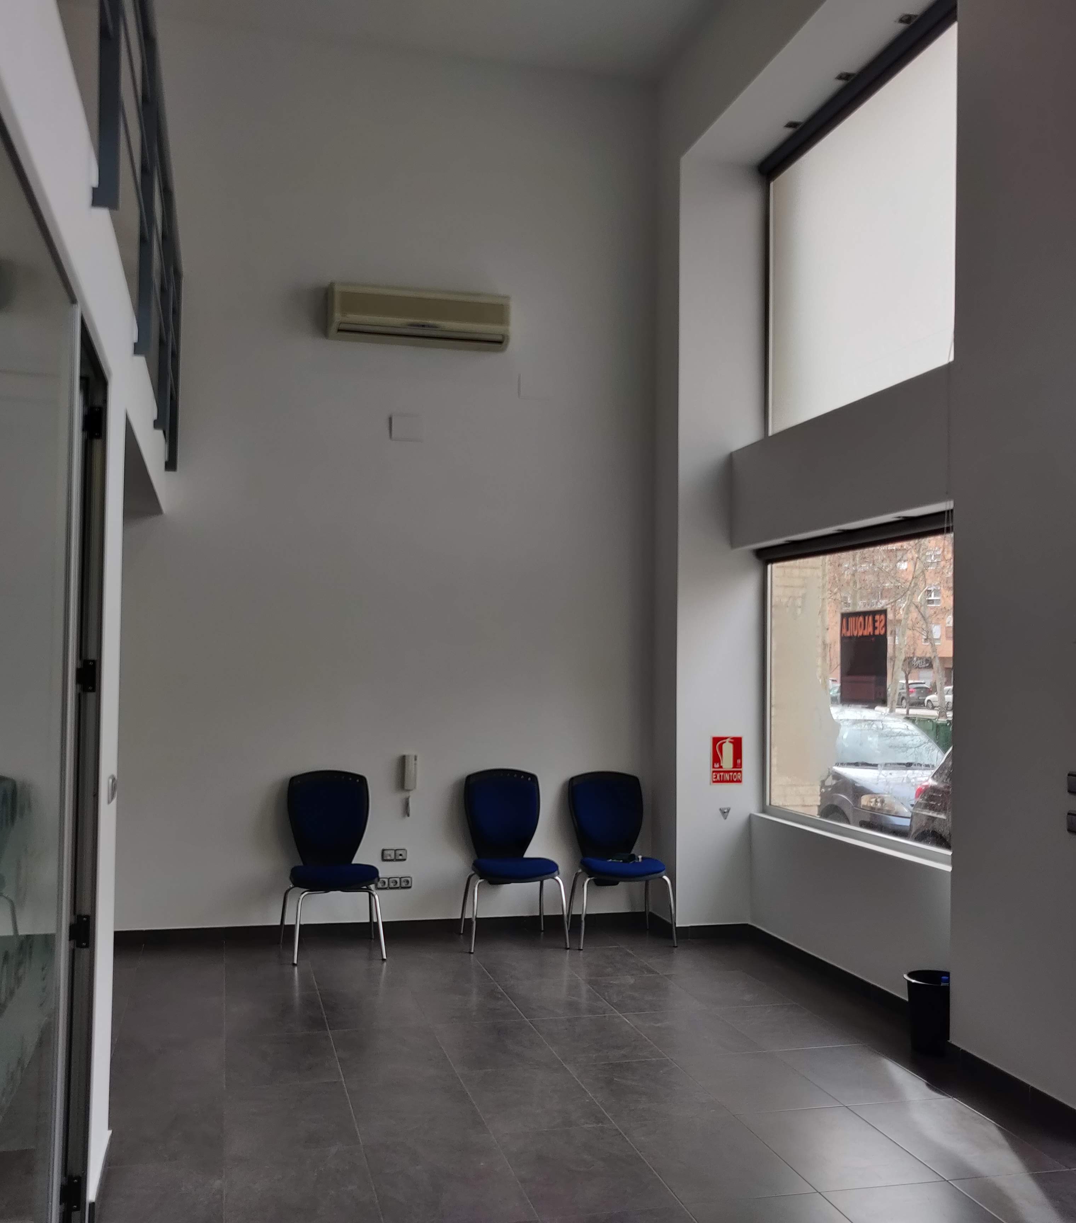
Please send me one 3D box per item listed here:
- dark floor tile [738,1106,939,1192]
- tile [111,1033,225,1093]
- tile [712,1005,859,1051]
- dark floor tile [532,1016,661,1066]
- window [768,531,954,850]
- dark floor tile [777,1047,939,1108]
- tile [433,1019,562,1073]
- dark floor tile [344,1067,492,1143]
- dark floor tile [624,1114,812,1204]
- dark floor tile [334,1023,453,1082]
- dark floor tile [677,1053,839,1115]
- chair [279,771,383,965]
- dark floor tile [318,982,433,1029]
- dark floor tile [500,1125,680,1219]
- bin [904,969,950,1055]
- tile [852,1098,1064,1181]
[{"bbox_3d":[1.020,1.849,4.061,0.452,0.010,0.650,2,-3,-15],"label":"dark floor tile"},{"bbox_3d":[-1.496,1.833,4.745,0.452,0.010,0.650,2,-3,-15],"label":"tile"},{"bbox_3d":[1.122,1.907,5.404,0.440,0.010,0.630,2,-3,-15],"label":"tile"},{"bbox_3d":[0.252,1.891,5.202,0.452,0.010,0.650,2,-3,-15],"label":"dark floor tile"},{"bbox_3d":[1.690,0.410,6.250,0.080,1.504,2.076,2,-3,-15],"label":"window"},{"bbox_3d":[1.286,1.881,4.786,0.440,0.010,0.630,2,-3,-15],"label":"dark floor tile"},{"bbox_3d":[-0.182,1.868,5.065,0.442,0.012,0.626,2,-3,-15],"label":"tile"},{"bbox_3d":[-0.457,1.834,4.346,0.452,0.010,0.650,2,-3,-15],"label":"dark floor tile"},{"bbox_3d":[0.582,1.831,3.947,0.442,0.012,0.626,2,-3,-15],"label":"dark floor tile"},{"bbox_3d":[-0.618,1.853,4.946,0.440,0.010,0.630,2,-3,-15],"label":"dark floor tile"},{"bbox_3d":[0.851,1.868,4.672,0.440,0.010,0.630,2,-3,-15],"label":"dark floor tile"},{"bbox_3d":[-1.165,1.431,6.658,0.530,0.976,0.600,2,-3,-15],"label":"chair"},{"bbox_3d":[-0.787,1.891,5.601,0.452,0.010,0.650,2,-3,-15],"label":"dark floor tile"},{"bbox_3d":[0.146,1.820,3.833,0.452,0.010,0.650,2,-3,-15],"label":"dark floor tile"},{"bbox_3d":[1.745,1.761,5.158,0.273,0.305,0.273,2,-3,-15],"label":"bin"},{"bbox_3d":[1.457,1.863,4.176,0.452,0.010,0.650,2,-3,-15],"label":"tile"}]

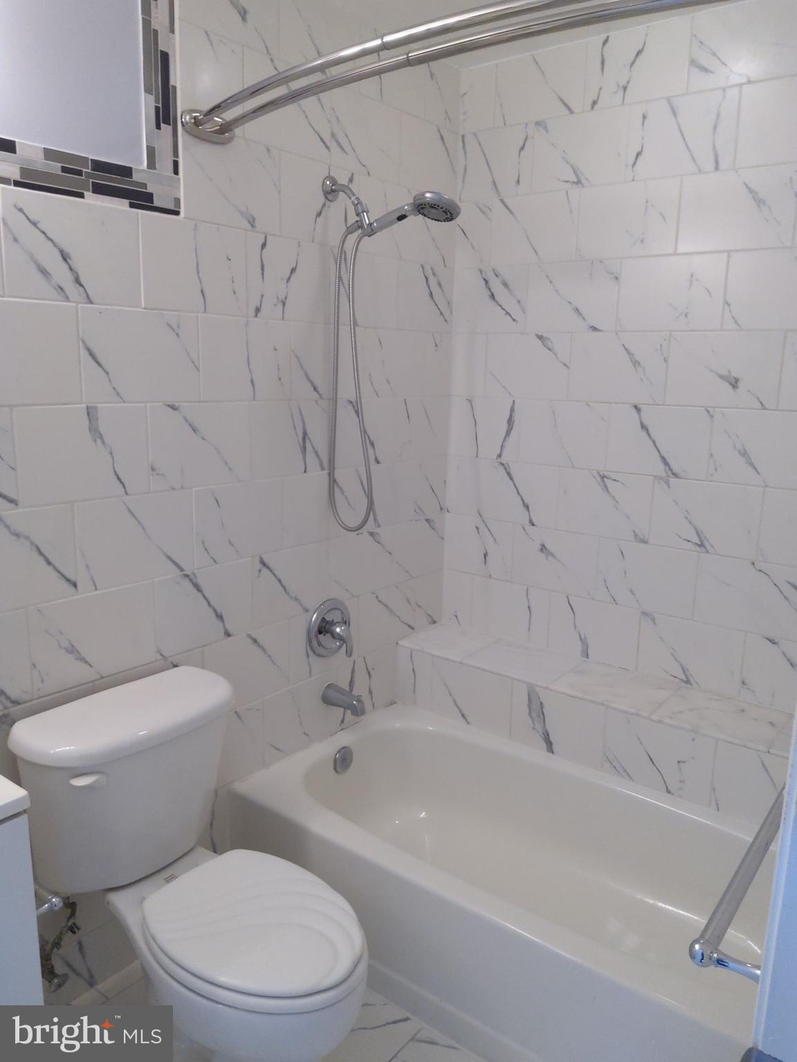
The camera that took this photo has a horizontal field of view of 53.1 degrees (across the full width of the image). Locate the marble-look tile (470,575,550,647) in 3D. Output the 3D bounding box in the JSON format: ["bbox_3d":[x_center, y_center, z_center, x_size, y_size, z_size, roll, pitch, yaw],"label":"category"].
[{"bbox_3d":[0.378,0.270,2.702,0.300,0.200,0.010,10,15,37],"label":"marble-look tile"}]

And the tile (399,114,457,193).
[{"bbox_3d":[0.098,-1.152,2.480,0.010,0.204,0.302,10,15,37],"label":"tile"}]

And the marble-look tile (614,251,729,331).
[{"bbox_3d":[0.760,-0.662,2.225,0.300,0.200,0.010,10,15,37],"label":"marble-look tile"}]

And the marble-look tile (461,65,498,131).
[{"bbox_3d":[0.254,-1.354,2.499,0.123,0.185,0.010,10,15,37],"label":"marble-look tile"}]

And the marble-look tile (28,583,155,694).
[{"bbox_3d":[-0.677,0.237,1.787,0.010,0.203,0.301,10,15,37],"label":"marble-look tile"}]

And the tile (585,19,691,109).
[{"bbox_3d":[0.657,-1.272,2.189,0.299,0.184,0.010,10,15,37],"label":"tile"}]

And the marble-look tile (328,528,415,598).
[{"bbox_3d":[-0.115,0.104,2.485,0.010,0.200,0.305,10,15,37],"label":"marble-look tile"}]

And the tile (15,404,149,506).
[{"bbox_3d":[-0.658,-0.163,1.685,0.010,0.202,0.299,10,15,37],"label":"tile"}]

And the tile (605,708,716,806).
[{"bbox_3d":[0.697,0.607,2.150,0.294,0.195,0.010,10,15,37],"label":"tile"}]

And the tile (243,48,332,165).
[{"bbox_3d":[-0.276,-1.058,2.004,0.010,0.203,0.301,10,15,37],"label":"tile"}]

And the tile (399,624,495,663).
[{"bbox_3d":[0.175,0.383,2.732,0.241,0.010,0.268,10,15,37],"label":"tile"}]

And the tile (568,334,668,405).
[{"bbox_3d":[0.646,-0.479,2.350,0.300,0.200,0.010,10,15,37],"label":"tile"}]

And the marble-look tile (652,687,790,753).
[{"bbox_3d":[0.888,0.506,2.176,0.300,0.010,0.266,10,15,37],"label":"marble-look tile"}]

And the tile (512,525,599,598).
[{"bbox_3d":[0.501,0.095,2.561,0.299,0.201,0.010,10,15,37],"label":"tile"}]

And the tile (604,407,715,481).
[{"bbox_3d":[0.749,-0.261,2.303,0.299,0.202,0.010,10,15,37],"label":"tile"}]

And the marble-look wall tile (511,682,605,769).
[{"bbox_3d":[0.467,0.566,2.357,0.299,0.192,0.010,10,15,37],"label":"marble-look wall tile"}]

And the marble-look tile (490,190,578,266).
[{"bbox_3d":[0.413,-0.924,2.448,0.299,0.202,0.010,10,15,37],"label":"marble-look tile"}]

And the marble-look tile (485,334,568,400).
[{"bbox_3d":[0.407,-0.524,2.527,0.299,0.202,0.010,10,15,37],"label":"marble-look tile"}]

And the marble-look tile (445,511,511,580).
[{"bbox_3d":[0.281,0.055,2.766,0.273,0.204,0.010,10,15,37],"label":"marble-look tile"}]

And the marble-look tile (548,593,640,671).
[{"bbox_3d":[0.622,0.319,2.544,0.302,0.204,0.010,10,15,37],"label":"marble-look tile"}]

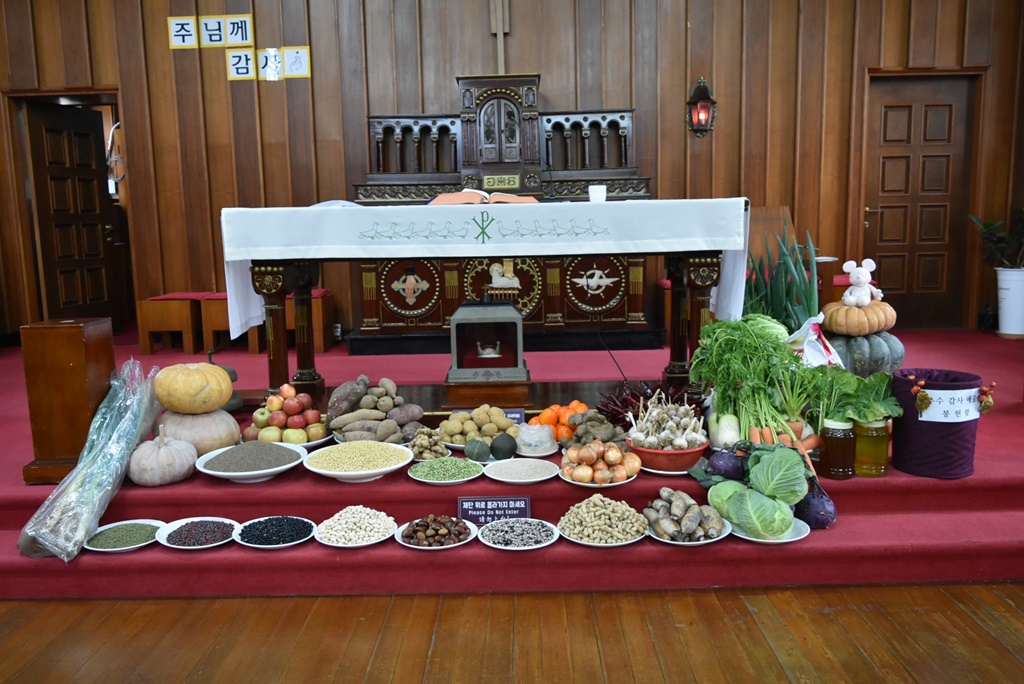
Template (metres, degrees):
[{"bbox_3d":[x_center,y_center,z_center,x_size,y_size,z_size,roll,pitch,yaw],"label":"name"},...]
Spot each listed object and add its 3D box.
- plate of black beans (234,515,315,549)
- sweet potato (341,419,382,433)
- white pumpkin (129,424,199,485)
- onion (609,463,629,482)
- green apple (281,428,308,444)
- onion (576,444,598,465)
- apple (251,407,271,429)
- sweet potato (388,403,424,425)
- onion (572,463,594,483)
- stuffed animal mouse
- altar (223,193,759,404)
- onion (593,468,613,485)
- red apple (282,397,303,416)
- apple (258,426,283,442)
[{"bbox_3d":[-0.758,0.608,2.458,0.263,0.050,0.263,-1,8,0],"label":"plate of black beans"},{"bbox_3d":[-0.586,0.338,3.075,0.200,0.065,0.060,-3,8,-11],"label":"sweet potato"},{"bbox_3d":[-1.218,0.397,2.673,0.230,0.205,0.228,-1,8,0],"label":"white pumpkin"},{"bbox_3d":[0.353,0.433,2.533,0.066,0.064,0.066,-1,8,0],"label":"onion"},{"bbox_3d":[-0.898,0.396,3.188,0.094,0.078,0.092,-1,8,1],"label":"green apple"},{"bbox_3d":[0.260,0.387,2.645,0.070,0.068,0.070,-1,8,1],"label":"onion"},{"bbox_3d":[-1.059,0.315,3.228,0.076,0.076,0.076,-1,8,1],"label":"apple"},{"bbox_3d":[-0.453,0.305,3.281,0.150,0.078,0.082,-2,8,-7],"label":"sweet potato"},{"bbox_3d":[0.248,0.457,2.669,0.068,0.064,0.067,-1,8,1],"label":"onion"},{"bbox_3d":[1.786,-0.304,3.927,0.215,0.235,0.170,4,9,30],"label":"stuffed animal mouse"},{"bbox_3d":[-0.112,-0.150,3.655,2.199,0.973,0.713,-1,8,1],"label":"altar"},{"bbox_3d":[0.313,0.462,2.648,0.065,0.060,0.063,-1,8,1],"label":"onion"},{"bbox_3d":[-0.927,0.273,3.251,0.078,0.075,0.078,-1,8,1],"label":"red apple"},{"bbox_3d":[-1.002,0.390,3.184,0.090,0.078,0.090,-1,8,1],"label":"apple"}]

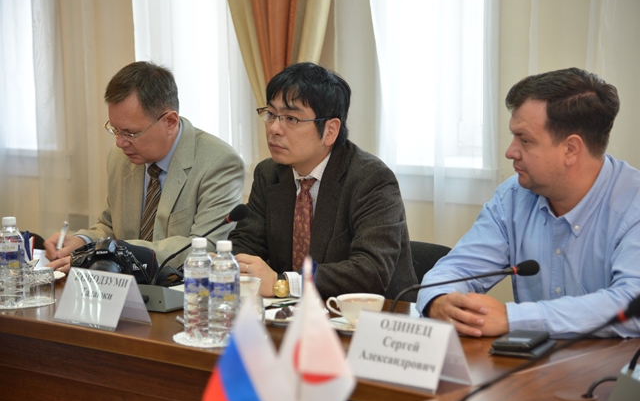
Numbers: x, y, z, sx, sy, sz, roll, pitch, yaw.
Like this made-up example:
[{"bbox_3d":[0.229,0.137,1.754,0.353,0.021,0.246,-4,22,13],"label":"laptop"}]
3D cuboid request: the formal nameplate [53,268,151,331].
[{"bbox_3d":[-0.477,0.213,3.037,0.210,0.114,0.108,4,7,42],"label":"formal nameplate"}]

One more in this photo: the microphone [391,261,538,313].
[{"bbox_3d":[0.286,0.186,2.836,0.335,0.125,0.050,-2,5,-16],"label":"microphone"}]

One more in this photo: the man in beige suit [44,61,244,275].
[{"bbox_3d":[-0.500,0.283,3.901,0.580,1.320,0.720,4,6,38],"label":"man in beige suit"}]

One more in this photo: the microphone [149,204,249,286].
[{"bbox_3d":[-0.300,0.103,3.439,0.050,0.175,0.345,4,7,40],"label":"microphone"}]

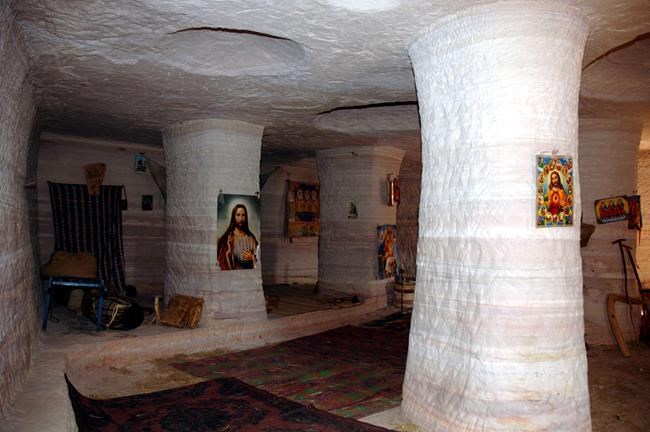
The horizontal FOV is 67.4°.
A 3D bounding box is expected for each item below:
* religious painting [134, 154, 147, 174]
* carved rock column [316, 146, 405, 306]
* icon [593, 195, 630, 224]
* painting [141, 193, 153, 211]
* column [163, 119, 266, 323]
[{"bbox_3d":[-2.790,-0.780,7.380,0.178,0.290,0.020,1,-2,-42],"label":"religious painting"},{"bbox_3d":[0.530,0.135,7.350,1.220,2.190,1.180,1,-2,-42],"label":"carved rock column"},{"bbox_3d":[3.153,-0.071,5.350,0.335,0.265,0.020,-10,-8,44],"label":"icon"},{"bbox_3d":[-2.712,-0.202,7.450,0.163,0.232,0.020,1,-2,-42],"label":"painting"},{"bbox_3d":[-1.280,0.090,5.600,1.130,2.200,1.120,1,-2,-42],"label":"column"}]

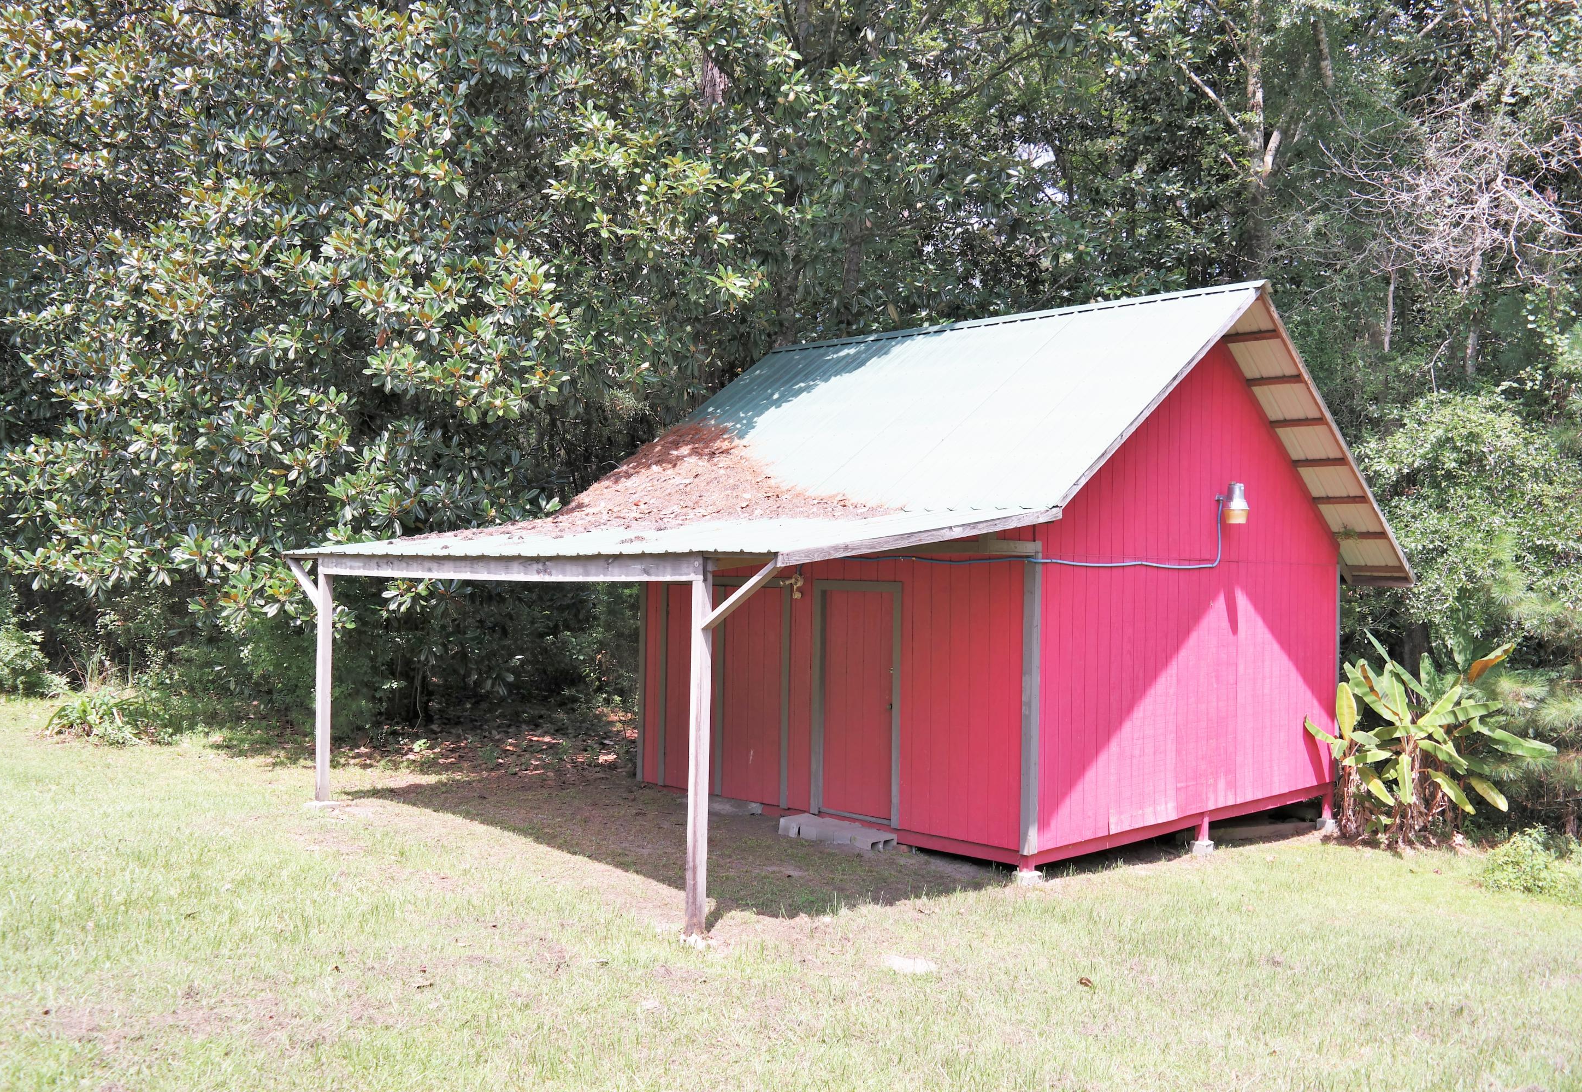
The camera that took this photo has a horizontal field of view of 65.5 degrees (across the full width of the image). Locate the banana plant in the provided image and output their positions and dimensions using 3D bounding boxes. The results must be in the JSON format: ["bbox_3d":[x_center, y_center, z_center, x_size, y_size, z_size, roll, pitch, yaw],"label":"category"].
[{"bbox_3d":[7.330,2.190,14.250,2.600,2.350,2.300,1,-2,0],"label":"banana plant"}]

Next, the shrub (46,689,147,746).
[{"bbox_3d":[-8.250,1.990,14.600,1.200,0.600,1.050,1,-2,0],"label":"shrub"}]

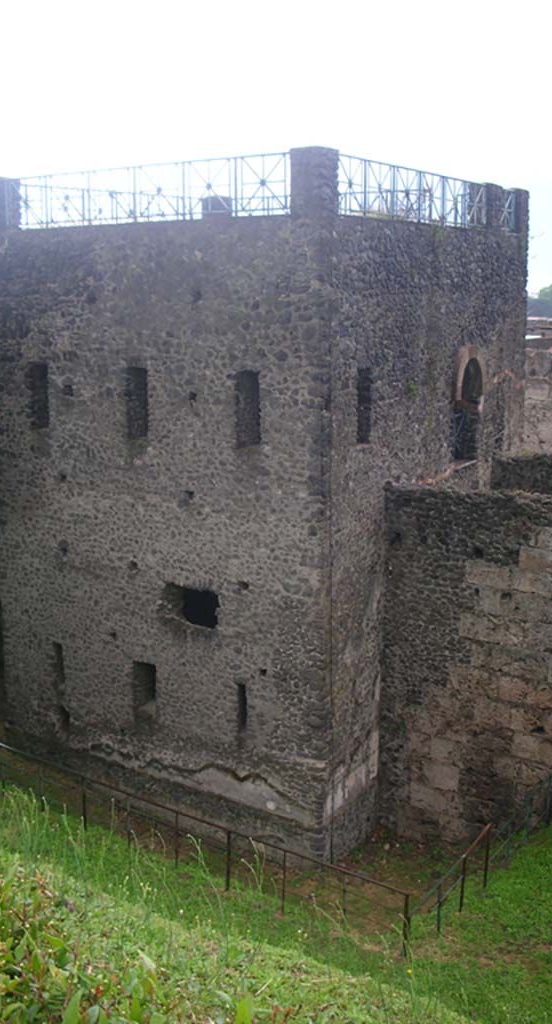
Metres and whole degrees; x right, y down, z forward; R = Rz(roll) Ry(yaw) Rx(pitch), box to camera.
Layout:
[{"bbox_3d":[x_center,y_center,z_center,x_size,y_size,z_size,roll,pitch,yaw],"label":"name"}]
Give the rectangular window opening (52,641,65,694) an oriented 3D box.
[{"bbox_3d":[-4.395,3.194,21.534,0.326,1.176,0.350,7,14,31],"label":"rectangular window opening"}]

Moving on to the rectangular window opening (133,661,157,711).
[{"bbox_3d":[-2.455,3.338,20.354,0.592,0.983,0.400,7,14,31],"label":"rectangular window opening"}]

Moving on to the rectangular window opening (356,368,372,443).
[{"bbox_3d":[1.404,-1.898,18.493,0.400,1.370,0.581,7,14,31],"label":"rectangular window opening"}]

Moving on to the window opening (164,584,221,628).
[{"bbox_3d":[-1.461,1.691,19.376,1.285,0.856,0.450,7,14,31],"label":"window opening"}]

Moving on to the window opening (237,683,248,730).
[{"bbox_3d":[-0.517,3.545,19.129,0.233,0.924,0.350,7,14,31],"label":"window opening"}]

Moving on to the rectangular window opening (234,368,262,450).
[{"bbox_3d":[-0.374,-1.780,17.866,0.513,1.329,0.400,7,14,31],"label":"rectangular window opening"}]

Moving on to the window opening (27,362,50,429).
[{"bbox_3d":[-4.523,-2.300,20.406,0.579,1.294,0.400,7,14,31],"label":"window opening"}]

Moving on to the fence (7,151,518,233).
[{"bbox_3d":[0.047,-6.396,21.881,7.138,0.942,9.213,7,14,31],"label":"fence"}]

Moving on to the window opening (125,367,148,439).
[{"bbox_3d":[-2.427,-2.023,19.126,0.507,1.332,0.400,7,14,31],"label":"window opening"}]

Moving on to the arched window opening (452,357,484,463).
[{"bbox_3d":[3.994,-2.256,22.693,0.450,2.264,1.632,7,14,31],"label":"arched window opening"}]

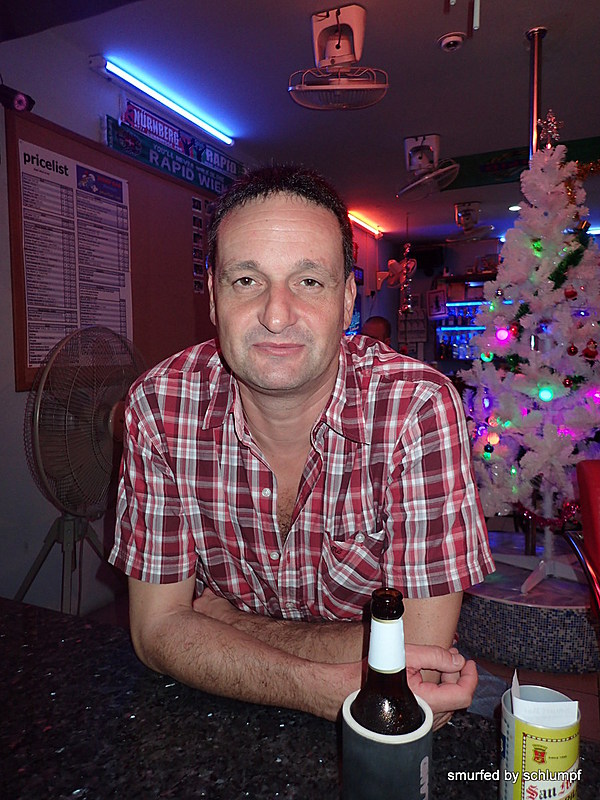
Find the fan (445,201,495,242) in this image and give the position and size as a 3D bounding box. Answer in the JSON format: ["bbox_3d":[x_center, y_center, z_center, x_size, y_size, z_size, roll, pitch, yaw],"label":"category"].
[{"bbox_3d":[1.574,-1.644,5.380,0.450,0.390,0.450,1,4,26],"label":"fan"}]

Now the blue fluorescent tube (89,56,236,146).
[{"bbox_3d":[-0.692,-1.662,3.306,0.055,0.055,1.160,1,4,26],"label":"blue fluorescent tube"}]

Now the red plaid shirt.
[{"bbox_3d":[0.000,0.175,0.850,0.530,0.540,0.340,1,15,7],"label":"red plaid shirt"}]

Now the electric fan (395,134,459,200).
[{"bbox_3d":[0.836,-1.529,3.790,0.450,0.410,0.450,1,4,26],"label":"electric fan"}]

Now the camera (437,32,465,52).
[{"bbox_3d":[0.701,-1.633,2.672,0.125,0.060,0.125,0,4,11],"label":"camera"}]

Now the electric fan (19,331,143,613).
[{"bbox_3d":[-0.774,0.416,2.000,0.620,1.340,0.700,1,4,22],"label":"electric fan"}]

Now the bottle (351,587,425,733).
[{"bbox_3d":[0.072,0.269,0.475,0.062,0.230,0.062,-1,4,0],"label":"bottle"}]

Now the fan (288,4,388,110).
[{"bbox_3d":[0.169,-1.456,2.530,0.450,0.380,0.450,-1,4,0],"label":"fan"}]

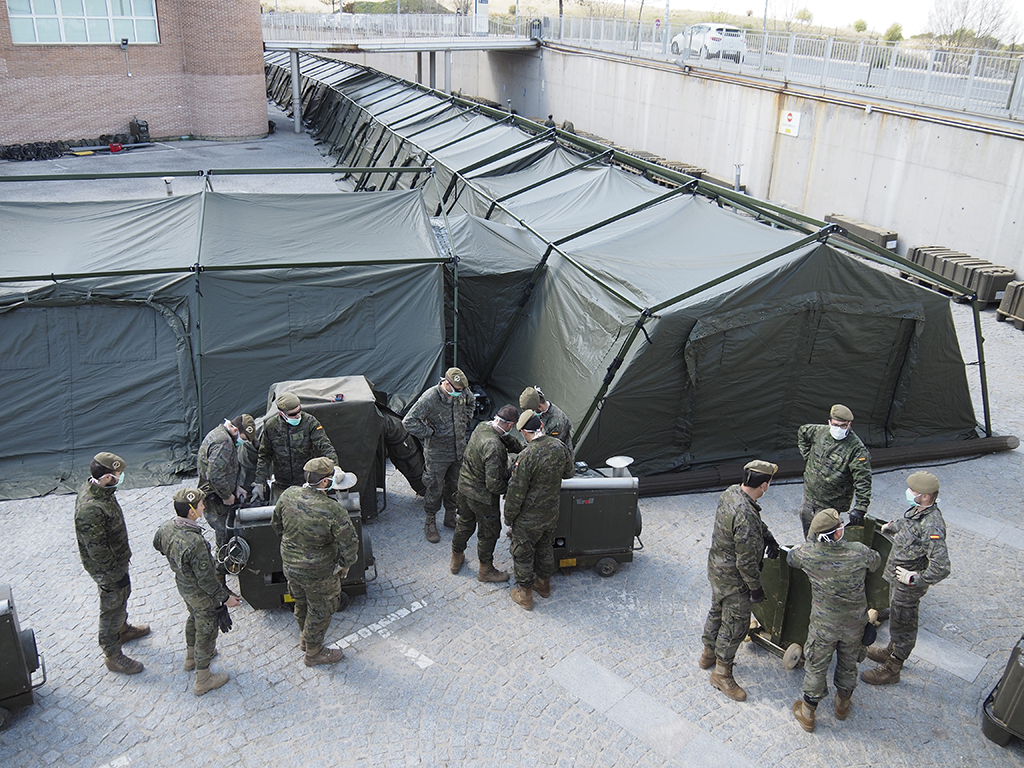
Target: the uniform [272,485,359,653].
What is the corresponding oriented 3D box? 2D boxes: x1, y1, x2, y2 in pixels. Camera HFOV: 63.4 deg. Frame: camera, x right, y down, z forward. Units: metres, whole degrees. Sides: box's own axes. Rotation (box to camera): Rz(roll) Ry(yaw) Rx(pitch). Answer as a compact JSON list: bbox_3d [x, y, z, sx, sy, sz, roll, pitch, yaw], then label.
[{"bbox_3d":[-1.430,1.363,6.182,0.600,1.370,0.420,13,26,29],"label":"uniform"}]

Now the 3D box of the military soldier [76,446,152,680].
[{"bbox_3d":[-2.964,1.283,6.166,0.460,1.780,0.540,-3,22,-11],"label":"military soldier"}]

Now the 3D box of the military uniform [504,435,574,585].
[{"bbox_3d":[0.200,1.082,6.834,0.560,1.370,0.460,-12,25,-26],"label":"military uniform"}]

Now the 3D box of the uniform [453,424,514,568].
[{"bbox_3d":[-0.232,0.959,7.325,0.500,1.320,0.540,-14,27,-34],"label":"uniform"}]

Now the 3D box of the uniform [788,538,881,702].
[{"bbox_3d":[2.307,1.624,5.942,0.620,1.360,0.480,8,23,15],"label":"uniform"}]

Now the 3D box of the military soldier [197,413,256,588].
[{"bbox_3d":[-2.425,1.014,7.075,0.550,1.630,0.500,-5,23,-16],"label":"military soldier"}]

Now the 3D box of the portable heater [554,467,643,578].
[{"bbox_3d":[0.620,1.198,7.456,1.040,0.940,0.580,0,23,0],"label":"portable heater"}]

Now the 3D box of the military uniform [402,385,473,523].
[{"bbox_3d":[-0.620,0.690,7.754,0.660,1.390,0.420,-12,26,-28],"label":"military uniform"}]

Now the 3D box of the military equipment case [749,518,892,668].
[{"bbox_3d":[2.588,1.605,6.934,1.200,0.950,0.640,-15,27,-36],"label":"military equipment case"}]

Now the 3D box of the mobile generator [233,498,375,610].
[{"bbox_3d":[-1.776,1.361,7.045,1.150,1.050,0.520,-4,23,-15],"label":"mobile generator"}]

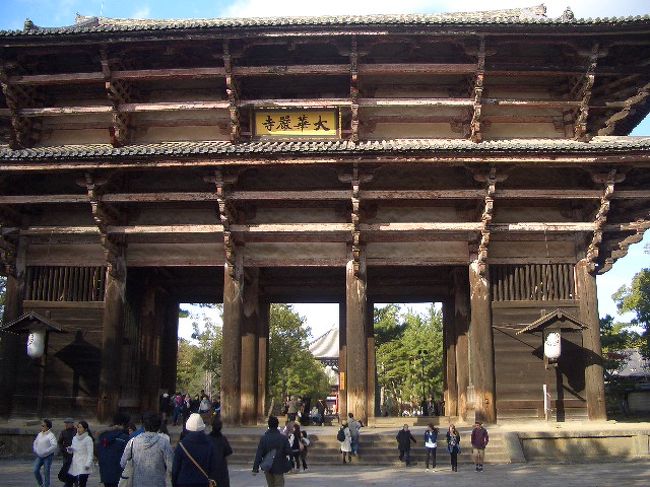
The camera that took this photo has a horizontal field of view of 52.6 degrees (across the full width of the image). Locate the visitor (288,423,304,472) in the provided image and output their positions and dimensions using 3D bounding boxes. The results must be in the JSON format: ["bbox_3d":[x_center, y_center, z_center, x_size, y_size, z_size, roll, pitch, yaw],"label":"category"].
[{"bbox_3d":[-1.039,7.496,24.200,0.500,1.660,0.400,-7,-14,30],"label":"visitor"}]

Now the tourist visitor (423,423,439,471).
[{"bbox_3d":[3.758,7.266,23.400,0.500,1.640,0.380,0,-14,0],"label":"tourist visitor"}]

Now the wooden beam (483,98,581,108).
[{"bbox_3d":[10.049,-6.813,31.972,4.900,0.400,0.400,0,-14,2],"label":"wooden beam"}]

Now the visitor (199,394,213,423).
[{"bbox_3d":[-6.093,8.439,33.500,0.500,1.500,0.360,0,-12,0],"label":"visitor"}]

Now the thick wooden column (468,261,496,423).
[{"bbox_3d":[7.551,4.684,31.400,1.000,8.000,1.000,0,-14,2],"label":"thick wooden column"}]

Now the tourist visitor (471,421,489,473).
[{"bbox_3d":[5.332,6.993,22.600,0.600,1.680,0.360,-1,-14,5],"label":"tourist visitor"}]

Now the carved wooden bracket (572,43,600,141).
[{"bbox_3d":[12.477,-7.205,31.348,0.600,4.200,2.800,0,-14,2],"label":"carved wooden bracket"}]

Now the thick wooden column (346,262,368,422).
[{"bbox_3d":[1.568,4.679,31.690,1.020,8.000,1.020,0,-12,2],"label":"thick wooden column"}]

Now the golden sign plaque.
[{"bbox_3d":[-1.397,-5.930,32.200,4.250,1.500,0.250,0,-8,2],"label":"golden sign plaque"}]

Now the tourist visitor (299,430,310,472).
[{"bbox_3d":[-0.731,7.587,24.000,0.420,1.460,0.440,7,-14,-29],"label":"tourist visitor"}]

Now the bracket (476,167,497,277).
[{"bbox_3d":[7.415,-0.864,29.753,0.500,3.950,3.700,0,-13,1],"label":"bracket"}]

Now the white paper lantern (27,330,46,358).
[{"bbox_3d":[-13.011,4.573,29.600,0.800,1.230,0.800,0,-12,2],"label":"white paper lantern"}]

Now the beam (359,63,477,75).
[{"bbox_3d":[4.421,-8.340,31.400,5.700,0.450,0.320,0,-14,2],"label":"beam"}]

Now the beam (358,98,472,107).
[{"bbox_3d":[4.477,-6.975,32.503,5.750,0.340,0.320,0,-12,2],"label":"beam"}]

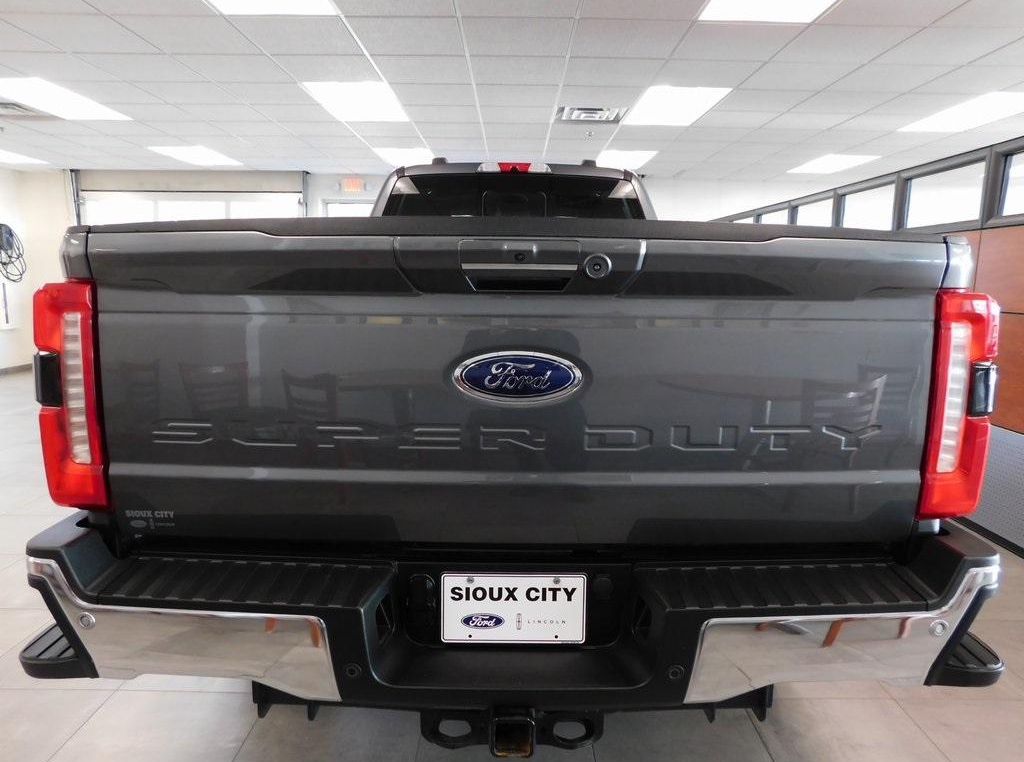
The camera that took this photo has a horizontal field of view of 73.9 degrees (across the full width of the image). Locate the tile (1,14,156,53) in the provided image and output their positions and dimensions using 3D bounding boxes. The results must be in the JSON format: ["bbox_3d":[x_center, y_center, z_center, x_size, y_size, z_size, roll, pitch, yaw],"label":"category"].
[{"bbox_3d":[-2.398,-1.962,3.813,0.605,0.020,0.605,1,9,0],"label":"tile"}]

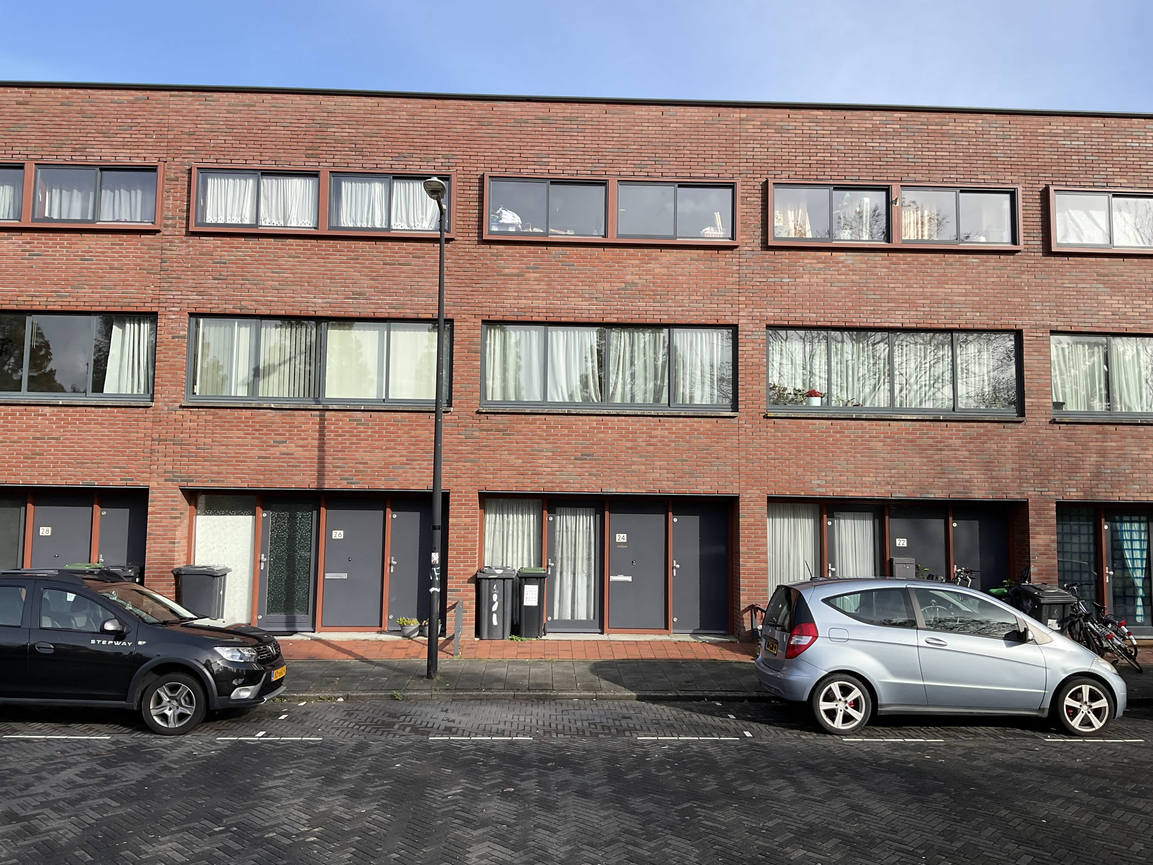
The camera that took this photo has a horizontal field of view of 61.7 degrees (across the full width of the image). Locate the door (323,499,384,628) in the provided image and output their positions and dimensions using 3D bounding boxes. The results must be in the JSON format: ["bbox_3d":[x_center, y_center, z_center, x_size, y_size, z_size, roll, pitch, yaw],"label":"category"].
[{"bbox_3d":[-3.508,2.057,15.266,0.916,2.014,0.080,1,-5,-2],"label":"door"}]

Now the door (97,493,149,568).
[{"bbox_3d":[-6.999,1.969,14.956,0.889,2.041,0.070,1,-5,-2],"label":"door"}]

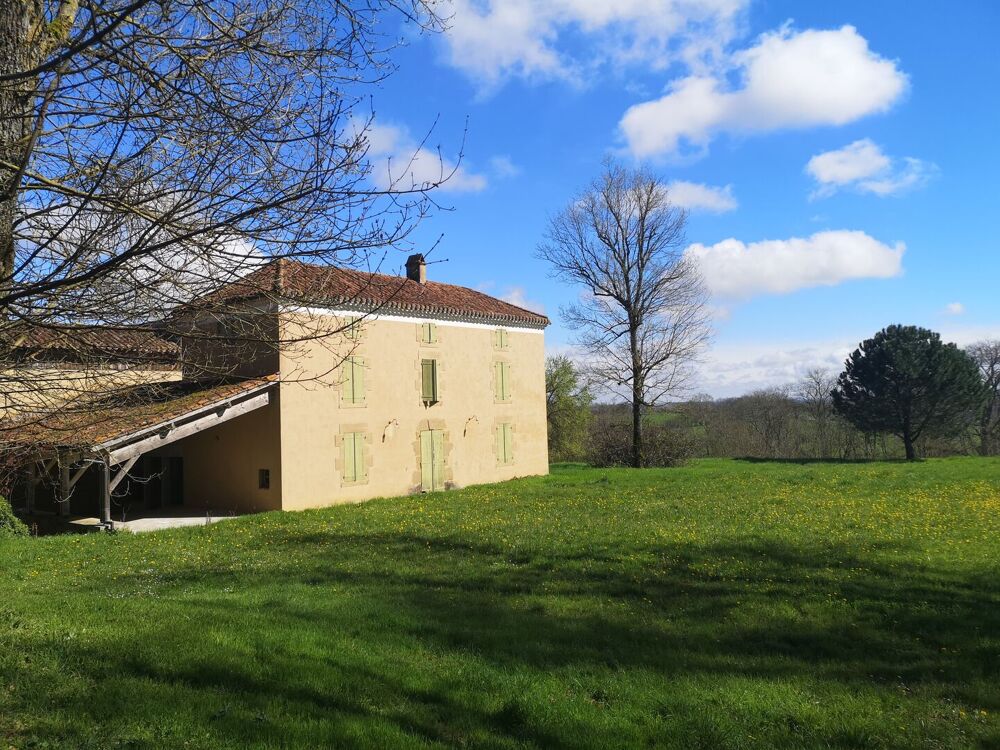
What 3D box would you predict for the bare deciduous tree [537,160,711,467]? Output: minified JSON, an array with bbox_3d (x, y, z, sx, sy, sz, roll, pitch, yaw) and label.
[{"bbox_3d":[6.400,-3.150,40.300,8.800,15.800,8.400,-2,-2,9],"label":"bare deciduous tree"}]

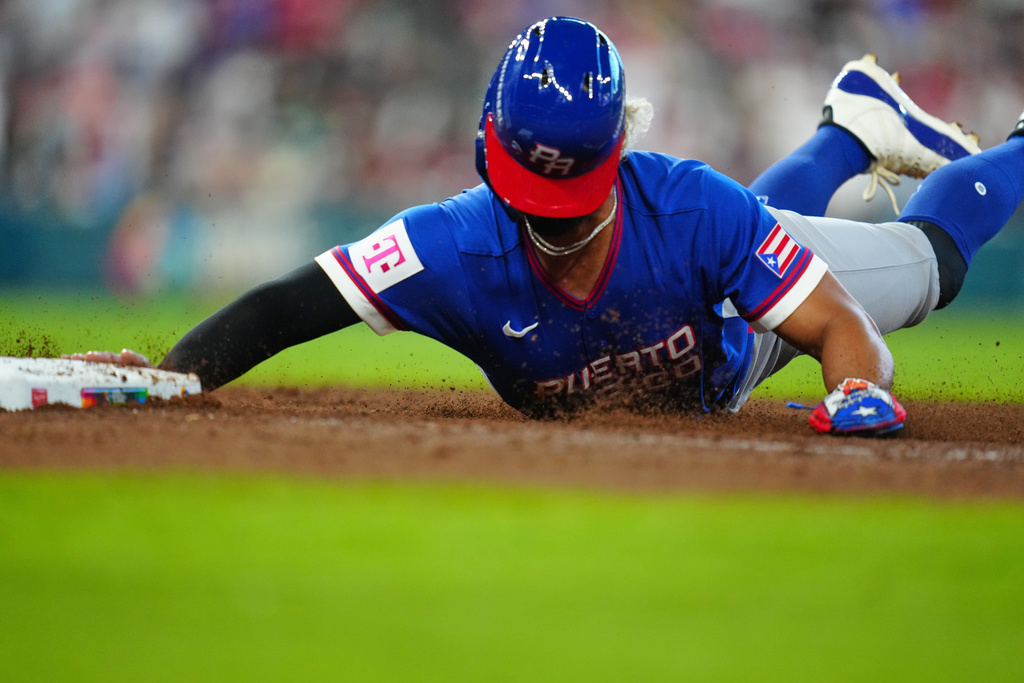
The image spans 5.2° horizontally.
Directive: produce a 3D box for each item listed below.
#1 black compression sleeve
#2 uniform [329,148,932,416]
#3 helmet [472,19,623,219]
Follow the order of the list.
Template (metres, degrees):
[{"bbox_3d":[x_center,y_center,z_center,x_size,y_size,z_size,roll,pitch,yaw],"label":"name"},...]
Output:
[{"bbox_3d":[-0.392,-0.031,18.300,0.400,0.140,0.120,-29,0,16],"label":"black compression sleeve"},{"bbox_3d":[0.232,-0.086,18.420,0.820,0.430,1.080,-5,-14,24],"label":"uniform"},{"bbox_3d":[0.064,-0.347,17.850,0.225,0.295,0.240,7,-25,1],"label":"helmet"}]

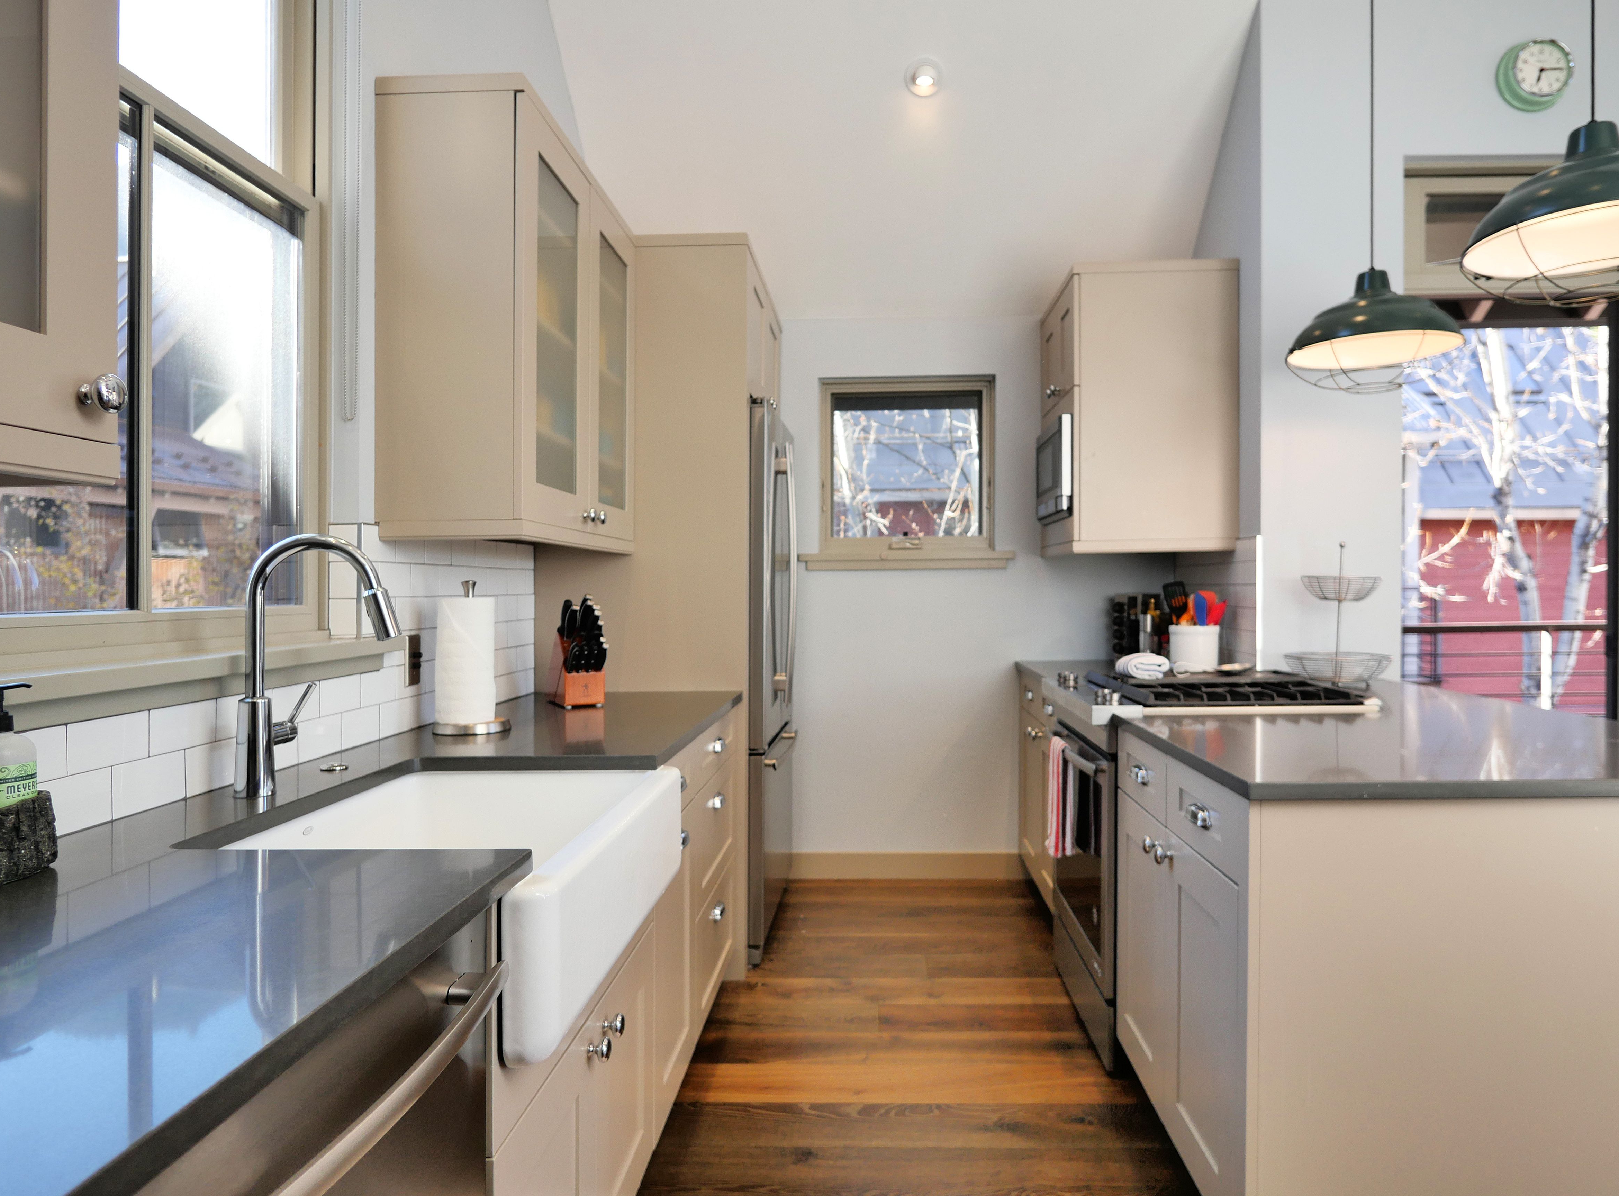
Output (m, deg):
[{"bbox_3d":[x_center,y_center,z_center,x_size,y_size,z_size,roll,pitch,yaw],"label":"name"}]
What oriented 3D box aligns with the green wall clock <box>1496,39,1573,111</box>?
[{"bbox_3d":[2.491,-1.794,3.080,0.245,0.245,0.065,0,1,4],"label":"green wall clock"}]

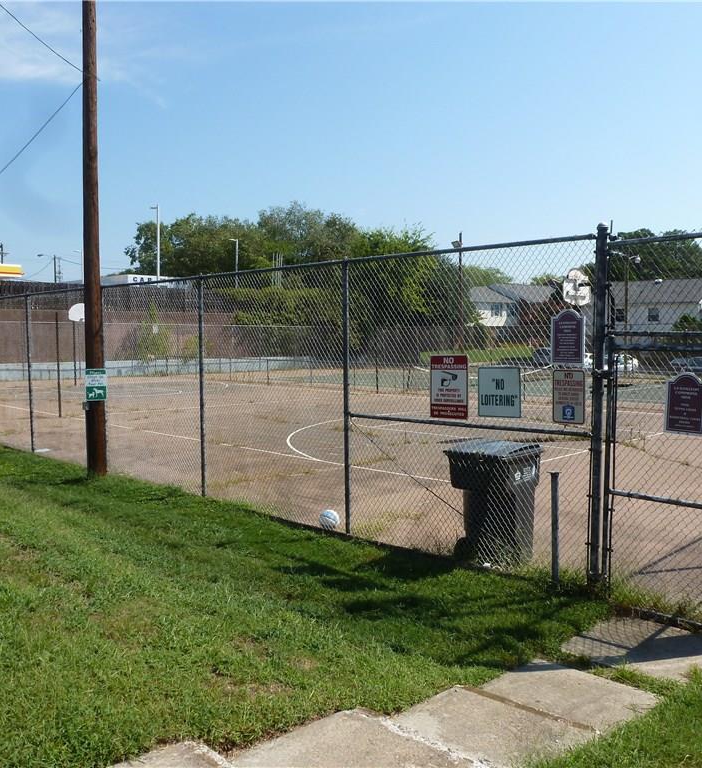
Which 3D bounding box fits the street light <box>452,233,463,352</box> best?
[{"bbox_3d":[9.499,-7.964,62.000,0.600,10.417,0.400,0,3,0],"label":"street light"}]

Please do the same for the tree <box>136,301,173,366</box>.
[{"bbox_3d":[-11.901,-3.028,43.000,2.300,4.100,2.200,0,3,0],"label":"tree"}]

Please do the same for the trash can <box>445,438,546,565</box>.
[{"bbox_3d":[1.498,1.185,7.427,0.760,1.080,0.770,3,5,41],"label":"trash can"}]

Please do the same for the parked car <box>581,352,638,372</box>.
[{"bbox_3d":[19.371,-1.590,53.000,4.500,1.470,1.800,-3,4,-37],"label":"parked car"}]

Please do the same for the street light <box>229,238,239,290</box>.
[{"bbox_3d":[-12.230,-10.878,74.619,1.000,9.000,0.300,0,3,0],"label":"street light"}]

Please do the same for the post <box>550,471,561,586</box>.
[{"bbox_3d":[1.816,1.290,6.250,0.080,1.040,0.080,3,5,43],"label":"post"}]

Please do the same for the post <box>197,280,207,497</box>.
[{"bbox_3d":[-2.099,0.050,10.021,0.070,3.126,0.070,3,5,43],"label":"post"}]

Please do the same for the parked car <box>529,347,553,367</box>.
[{"bbox_3d":[16.602,-2.200,58.500,1.850,1.650,4.600,2,4,30],"label":"parked car"}]

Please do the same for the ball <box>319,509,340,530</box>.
[{"bbox_3d":[-0.252,1.621,8.450,0.235,0.235,0.235,0,3,0],"label":"ball"}]

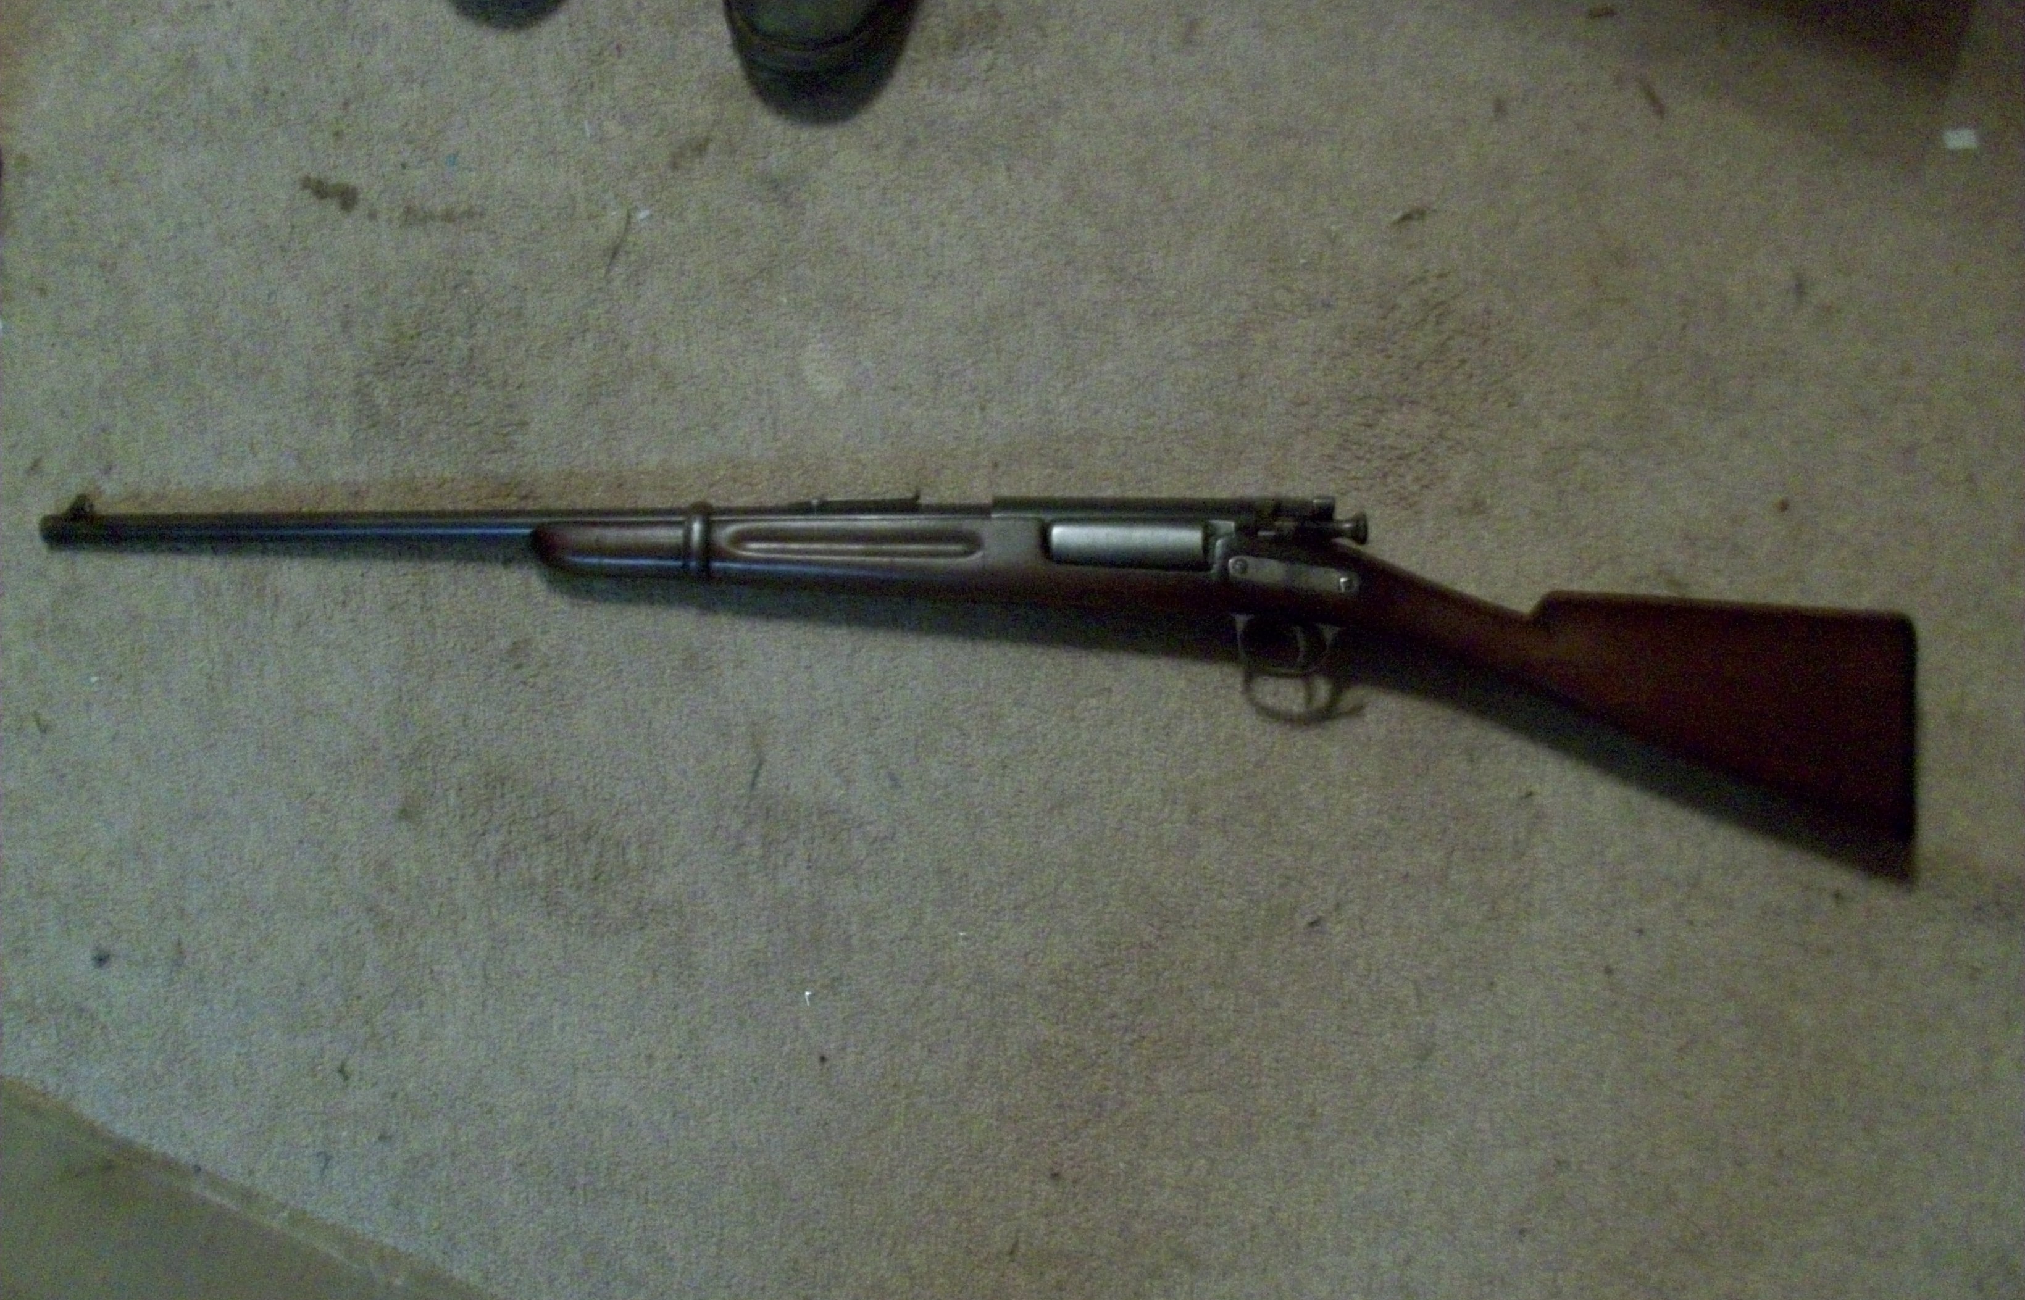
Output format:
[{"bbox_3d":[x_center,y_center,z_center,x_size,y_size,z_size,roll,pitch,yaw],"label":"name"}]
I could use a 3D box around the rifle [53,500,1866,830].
[{"bbox_3d":[-0.026,0.009,1.115,1.046,0.070,0.195,0,90,2],"label":"rifle"}]

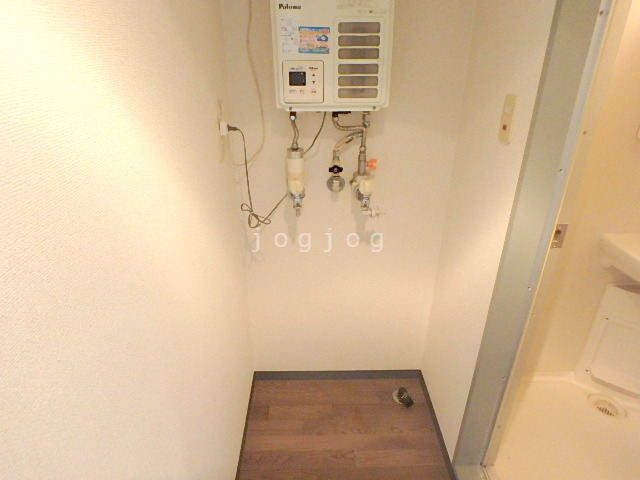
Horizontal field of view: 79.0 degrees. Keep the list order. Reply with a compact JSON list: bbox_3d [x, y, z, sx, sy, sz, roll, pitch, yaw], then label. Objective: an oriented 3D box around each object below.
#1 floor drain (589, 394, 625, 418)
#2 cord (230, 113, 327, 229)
[{"bbox_3d":[1.311,0.768,1.774,0.143,0.020,0.143,0,25,-1],"label":"floor drain"},{"bbox_3d":[-0.132,-0.231,1.338,0.310,0.410,0.130,0,25,-1],"label":"cord"}]

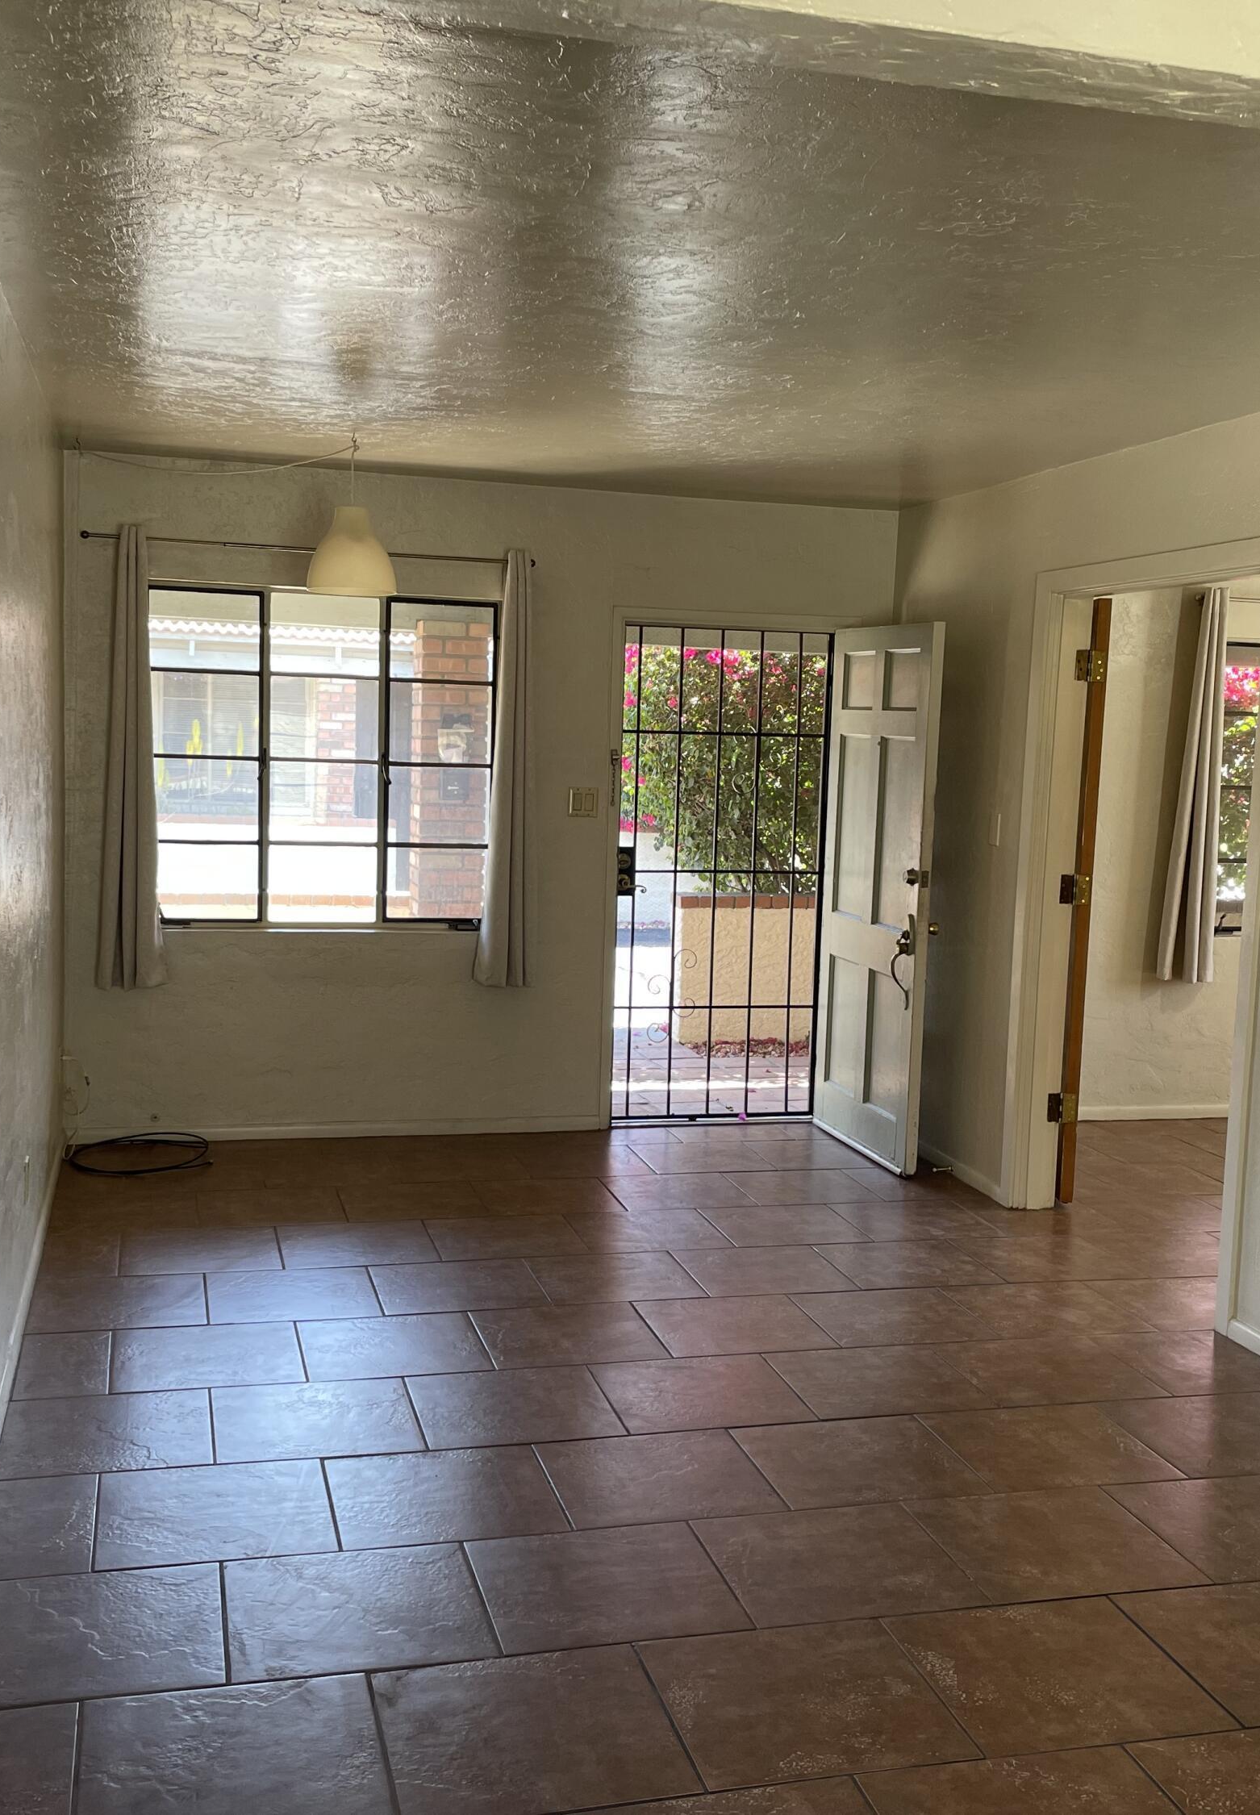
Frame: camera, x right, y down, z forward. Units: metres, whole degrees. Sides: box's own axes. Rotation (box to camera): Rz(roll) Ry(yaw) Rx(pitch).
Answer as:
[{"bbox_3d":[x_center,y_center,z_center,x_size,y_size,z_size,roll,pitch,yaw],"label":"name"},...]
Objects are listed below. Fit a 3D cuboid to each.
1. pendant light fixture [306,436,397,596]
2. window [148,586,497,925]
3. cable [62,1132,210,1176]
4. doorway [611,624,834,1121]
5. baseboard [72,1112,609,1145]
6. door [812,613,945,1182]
[{"bbox_3d":[-0.886,-1.253,5.816,0.287,0.507,0.287,0,6,-15],"label":"pendant light fixture"},{"bbox_3d":[-1.137,-0.545,6.833,1.319,1.246,0.120,0,6,-15],"label":"window"},{"bbox_3d":[-1.743,0.881,6.463,0.496,0.040,0.520,0,6,-15],"label":"cable"},{"bbox_3d":[0.359,-0.108,7.268,0.864,1.976,0.130,0,6,-15],"label":"doorway"},{"bbox_3d":[-1.087,0.848,6.942,2.040,0.058,0.016,0,6,-15],"label":"baseboard"},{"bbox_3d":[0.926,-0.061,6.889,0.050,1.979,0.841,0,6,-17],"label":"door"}]

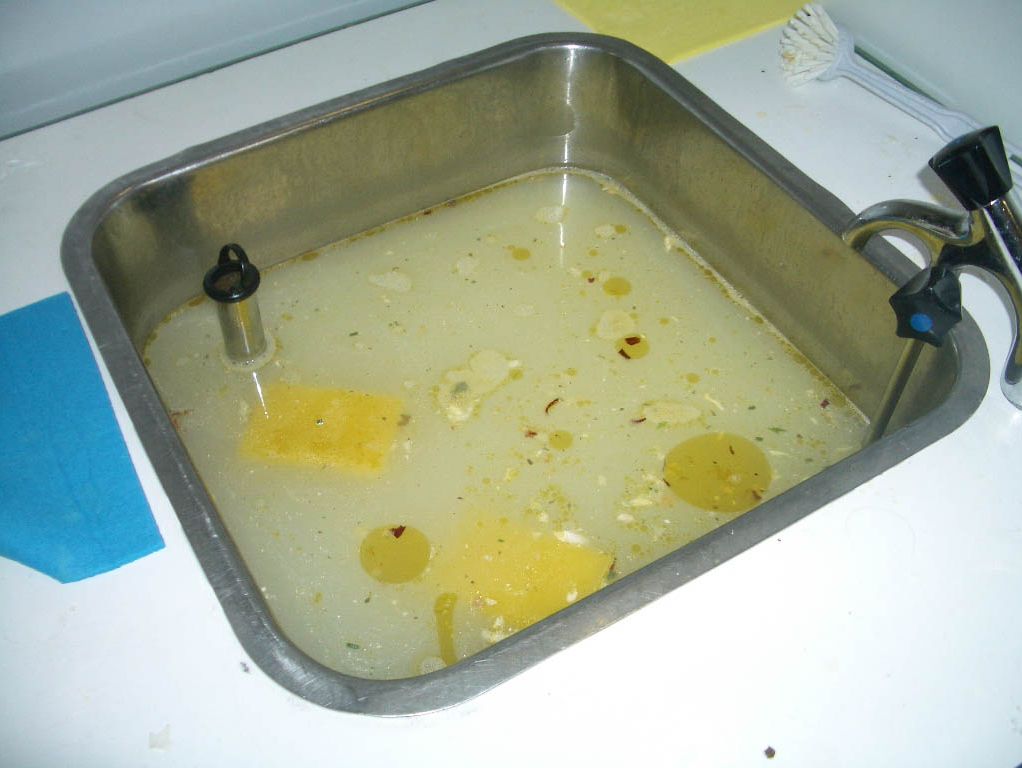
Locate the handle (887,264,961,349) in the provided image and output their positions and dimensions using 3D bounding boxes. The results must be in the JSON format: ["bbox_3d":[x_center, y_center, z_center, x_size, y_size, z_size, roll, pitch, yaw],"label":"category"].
[{"bbox_3d":[0.232,-0.045,0.573,0.038,0.038,0.033,20,50,18],"label":"handle"}]

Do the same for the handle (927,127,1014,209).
[{"bbox_3d":[0.245,-0.113,0.545,0.038,0.038,0.033,-39,103,-28],"label":"handle"}]

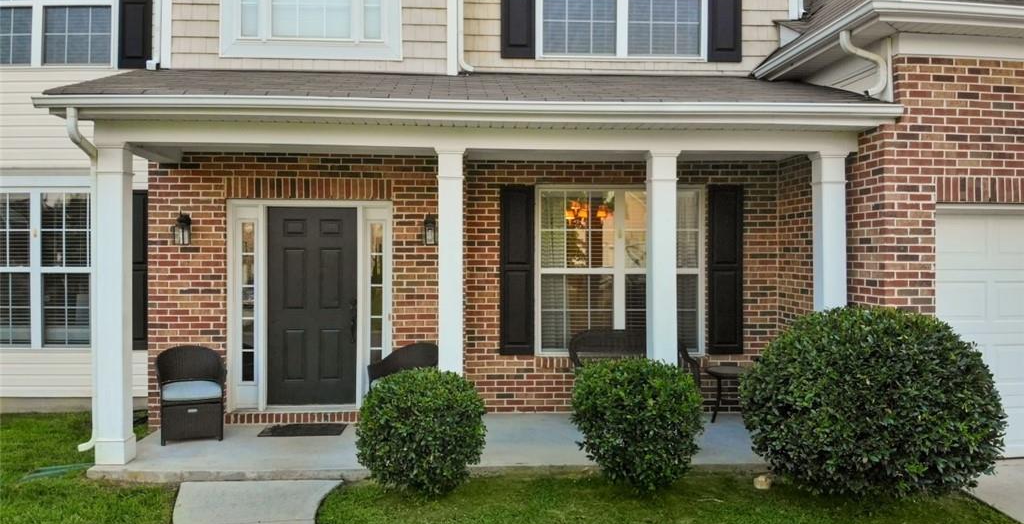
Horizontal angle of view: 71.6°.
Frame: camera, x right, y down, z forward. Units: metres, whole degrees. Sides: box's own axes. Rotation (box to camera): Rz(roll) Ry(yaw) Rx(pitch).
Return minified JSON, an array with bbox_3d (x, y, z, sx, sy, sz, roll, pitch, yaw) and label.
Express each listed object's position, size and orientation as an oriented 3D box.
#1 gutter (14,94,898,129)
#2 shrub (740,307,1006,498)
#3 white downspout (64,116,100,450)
[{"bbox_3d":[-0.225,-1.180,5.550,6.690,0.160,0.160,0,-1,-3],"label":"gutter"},{"bbox_3d":[2.530,1.030,5.000,1.760,1.380,1.500,0,0,-3],"label":"shrub"},{"bbox_3d":[-3.385,0.190,5.560,0.210,2.700,0.420,0,-1,-3],"label":"white downspout"}]

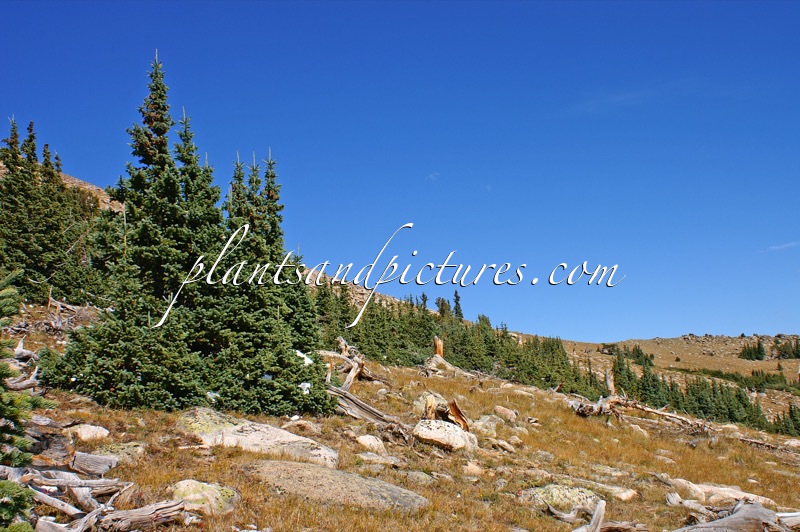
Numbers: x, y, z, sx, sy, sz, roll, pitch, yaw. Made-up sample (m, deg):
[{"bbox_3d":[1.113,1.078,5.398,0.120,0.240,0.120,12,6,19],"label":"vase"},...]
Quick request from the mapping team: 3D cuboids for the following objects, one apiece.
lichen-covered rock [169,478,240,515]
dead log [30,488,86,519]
[{"bbox_3d":[-1.705,2.016,6.400,0.570,0.270,0.420,0,-4,0],"label":"lichen-covered rock"},{"bbox_3d":[-2.424,1.678,5.200,0.580,0.120,0.100,-3,-6,33],"label":"dead log"}]

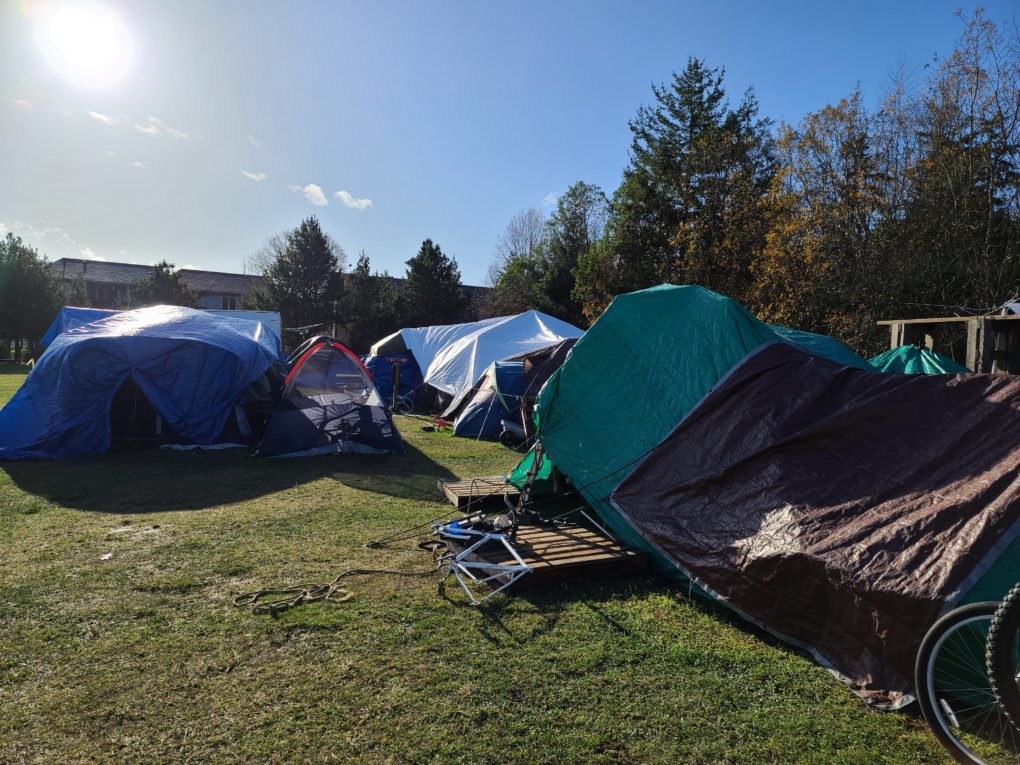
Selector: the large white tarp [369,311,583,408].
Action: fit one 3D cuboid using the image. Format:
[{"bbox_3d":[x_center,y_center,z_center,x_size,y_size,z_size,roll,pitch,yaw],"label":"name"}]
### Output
[{"bbox_3d":[-0.750,-0.497,17.596,5.200,2.500,3.900,1,3,12],"label":"large white tarp"}]

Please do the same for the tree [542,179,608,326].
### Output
[{"bbox_3d":[3.702,-6.061,42.758,4.240,11.190,4.240,0,3,0],"label":"tree"}]

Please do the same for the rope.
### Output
[{"bbox_3d":[-0.997,1.318,5.061,1.654,0.080,0.543,-2,4,-42],"label":"rope"}]

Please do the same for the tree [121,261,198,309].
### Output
[{"bbox_3d":[-23.692,-4.516,49.840,5.160,7.420,5.160,0,3,0],"label":"tree"}]

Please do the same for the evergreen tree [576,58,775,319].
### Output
[{"bbox_3d":[8.527,-8.308,37.644,9.700,16.170,9.700,0,3,0],"label":"evergreen tree"}]

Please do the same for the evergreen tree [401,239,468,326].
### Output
[{"bbox_3d":[-4.709,-4.767,45.824,4.250,8.310,4.250,0,3,0],"label":"evergreen tree"}]

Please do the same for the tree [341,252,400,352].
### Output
[{"bbox_3d":[-8.700,-4.337,45.844,3.750,7.450,3.750,0,3,0],"label":"tree"}]

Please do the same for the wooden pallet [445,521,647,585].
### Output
[{"bbox_3d":[0.274,1.283,5.579,1.100,0.125,1.060,-1,3,-24],"label":"wooden pallet"}]

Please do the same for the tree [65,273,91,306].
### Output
[{"bbox_3d":[-31.078,-4.410,52.849,2.240,6.920,2.240,0,3,0],"label":"tree"}]

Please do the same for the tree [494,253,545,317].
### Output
[{"bbox_3d":[0.593,-4.337,45.844,3.710,7.450,3.710,0,3,0],"label":"tree"}]

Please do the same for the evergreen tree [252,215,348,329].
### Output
[{"bbox_3d":[-13.066,-5.441,45.791,5.740,9.660,5.740,0,3,0],"label":"evergreen tree"}]

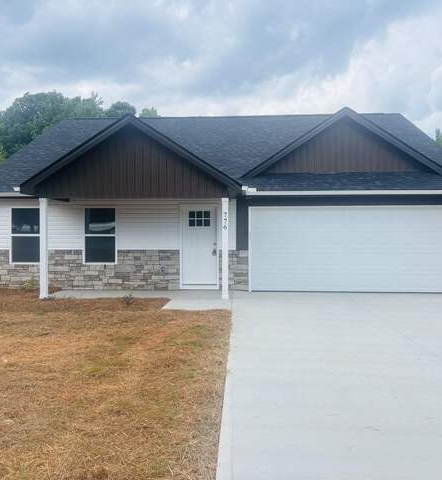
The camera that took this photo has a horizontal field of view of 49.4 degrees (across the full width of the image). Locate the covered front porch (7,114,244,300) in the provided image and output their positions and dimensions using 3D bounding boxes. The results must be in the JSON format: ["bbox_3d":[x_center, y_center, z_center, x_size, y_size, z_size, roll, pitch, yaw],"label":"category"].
[{"bbox_3d":[-1.993,-0.749,11.668,5.073,4.167,1.800,0,1,4],"label":"covered front porch"}]

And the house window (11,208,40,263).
[{"bbox_3d":[-5.190,-0.115,12.830,0.900,1.514,0.100,0,1,4],"label":"house window"}]

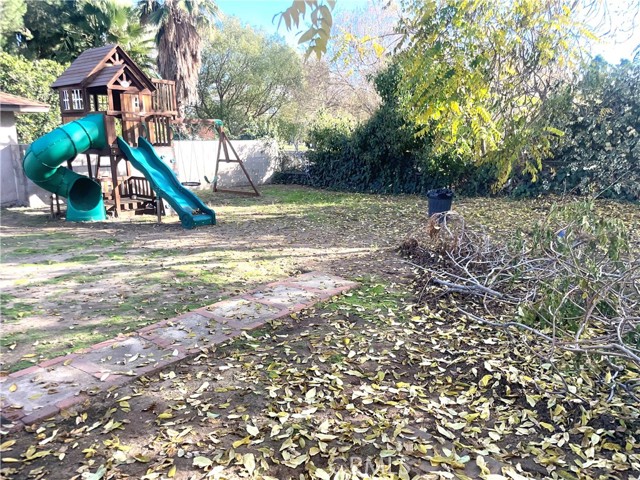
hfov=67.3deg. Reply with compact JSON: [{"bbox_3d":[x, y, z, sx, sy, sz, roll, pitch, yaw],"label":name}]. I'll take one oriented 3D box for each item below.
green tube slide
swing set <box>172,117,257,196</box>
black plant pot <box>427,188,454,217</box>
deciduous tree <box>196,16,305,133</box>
[{"bbox_3d":[-5.185,-1.502,9.917,1.380,2.100,1.780,-11,16,-42],"label":"green tube slide"},{"bbox_3d":[-3.537,-2.296,13.430,2.050,2.230,3.100,10,15,39],"label":"swing set"},{"bbox_3d":[2.400,-0.722,9.675,0.530,0.670,0.530,0,12,0],"label":"black plant pot"},{"bbox_3d":[-3.750,-7.482,24.492,5.700,7.900,5.500,0,12,0],"label":"deciduous tree"}]

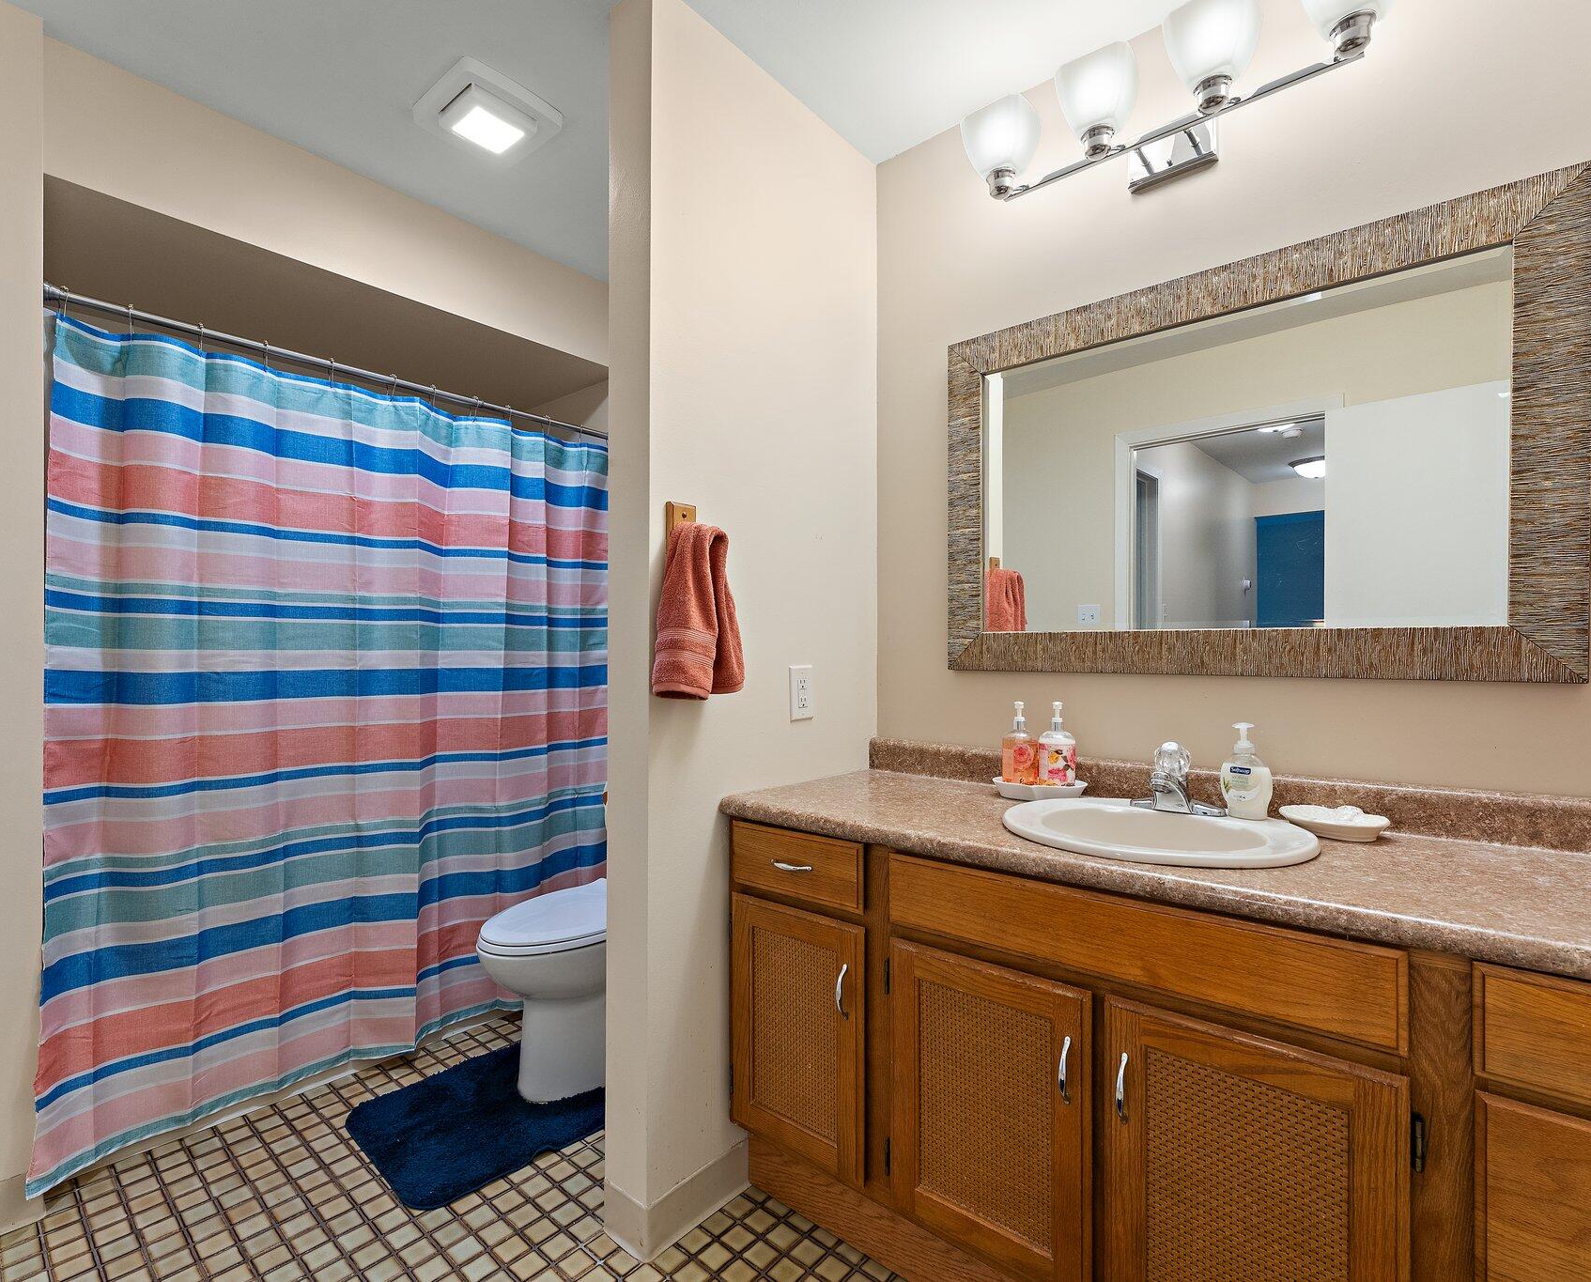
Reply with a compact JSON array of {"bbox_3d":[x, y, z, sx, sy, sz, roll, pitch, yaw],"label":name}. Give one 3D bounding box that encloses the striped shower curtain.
[{"bbox_3d":[-1.087,0.206,2.072,0.170,1.815,1.430,-1,-1,40],"label":"striped shower curtain"}]

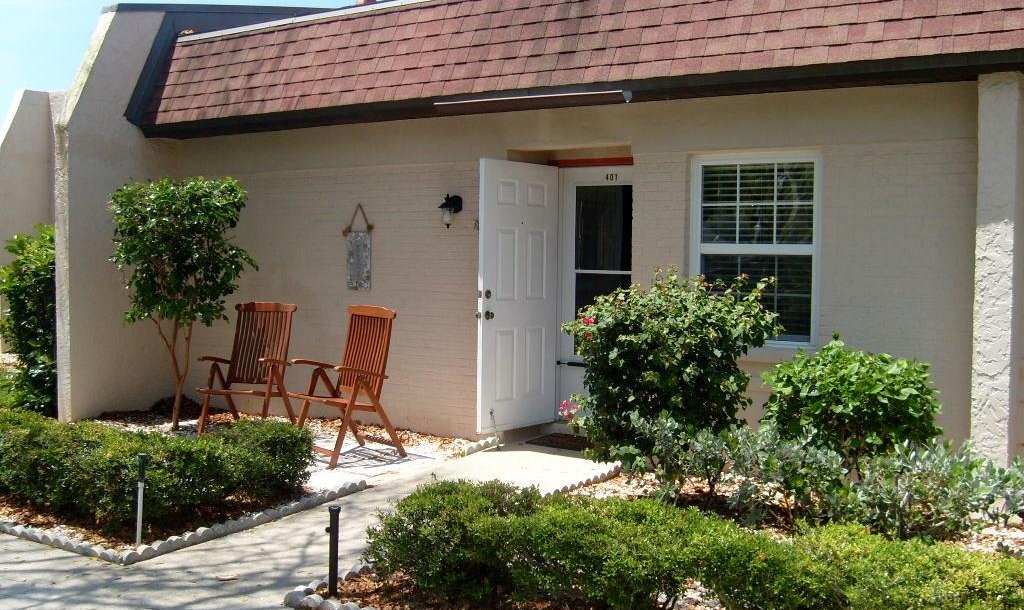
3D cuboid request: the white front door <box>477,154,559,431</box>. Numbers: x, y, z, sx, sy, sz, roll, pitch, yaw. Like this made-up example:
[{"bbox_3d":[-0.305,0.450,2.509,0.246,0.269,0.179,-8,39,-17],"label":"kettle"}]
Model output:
[{"bbox_3d":[0.046,-0.076,8.257,0.050,2.090,0.900,3,4,41],"label":"white front door"}]

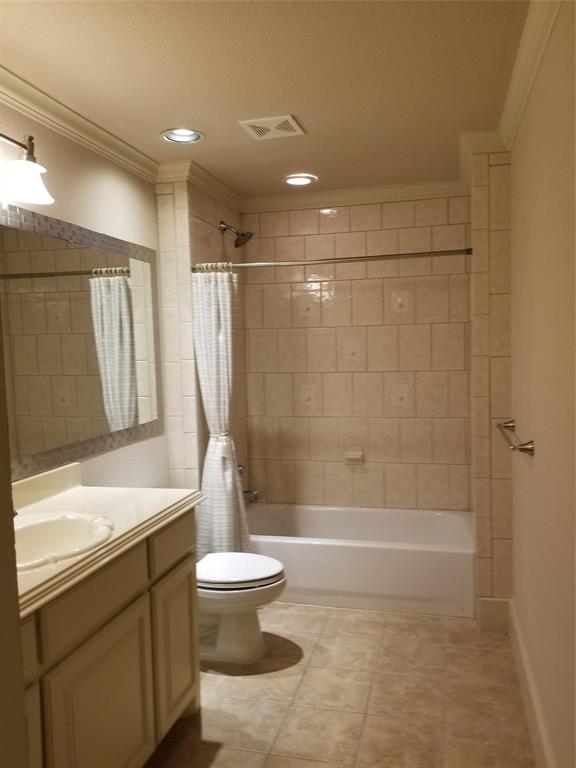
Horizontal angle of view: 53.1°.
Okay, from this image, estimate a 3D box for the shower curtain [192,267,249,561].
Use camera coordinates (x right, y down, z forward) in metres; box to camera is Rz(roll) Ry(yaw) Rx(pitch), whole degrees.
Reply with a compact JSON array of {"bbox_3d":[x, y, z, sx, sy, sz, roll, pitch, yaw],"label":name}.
[{"bbox_3d":[-0.396,0.256,3.243,0.330,1.760,0.150,-1,4,15],"label":"shower curtain"}]

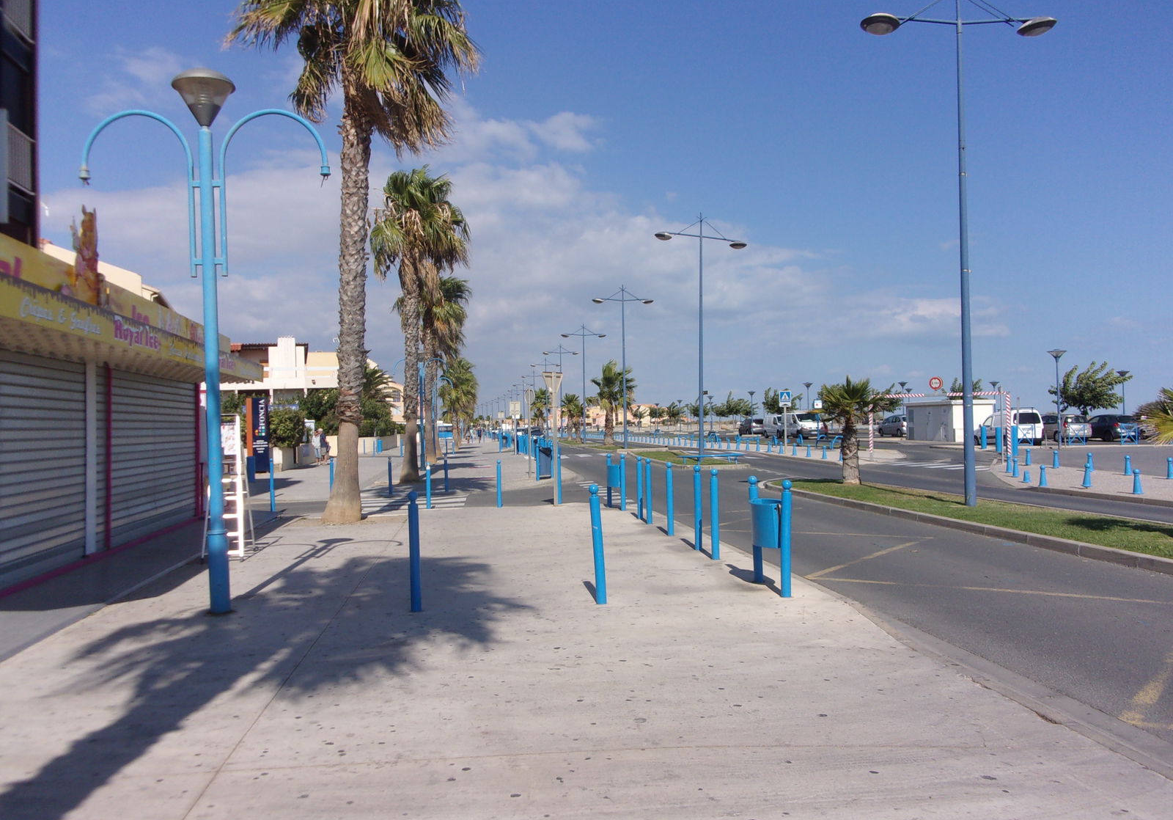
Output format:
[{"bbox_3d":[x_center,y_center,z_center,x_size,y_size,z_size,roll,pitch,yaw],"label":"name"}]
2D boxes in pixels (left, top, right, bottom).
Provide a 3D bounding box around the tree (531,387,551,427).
[{"bbox_3d":[-5.833,0.177,122.000,2.600,6.100,2.600,-1,-1,-7],"label":"tree"}]

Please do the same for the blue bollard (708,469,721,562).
[{"bbox_3d":[1.508,1.230,11.150,0.093,1.070,0.093,-1,-1,-7],"label":"blue bollard"}]

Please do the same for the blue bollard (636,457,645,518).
[{"bbox_3d":[0.910,1.335,16.150,0.095,1.070,0.095,-1,-1,-7],"label":"blue bollard"}]

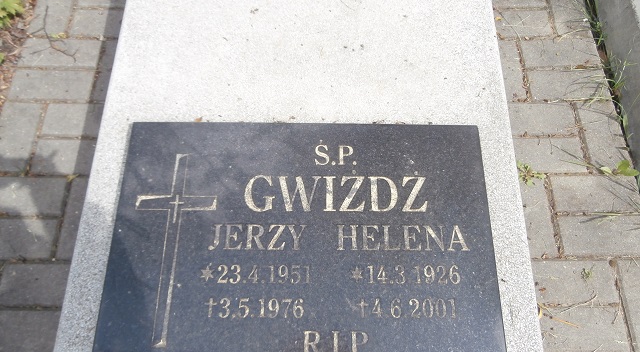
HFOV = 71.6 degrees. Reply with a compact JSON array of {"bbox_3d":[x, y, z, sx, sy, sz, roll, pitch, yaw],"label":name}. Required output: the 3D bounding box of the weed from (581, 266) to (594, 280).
[{"bbox_3d":[0.590,0.215,0.979,0.027,0.016,0.030,0,68,-1],"label":"weed"}]

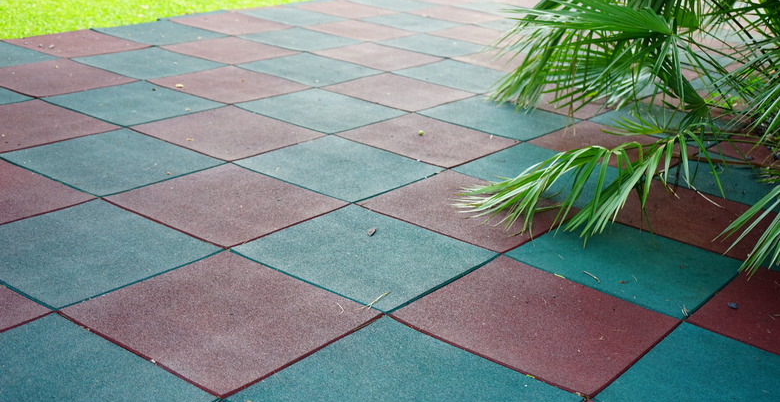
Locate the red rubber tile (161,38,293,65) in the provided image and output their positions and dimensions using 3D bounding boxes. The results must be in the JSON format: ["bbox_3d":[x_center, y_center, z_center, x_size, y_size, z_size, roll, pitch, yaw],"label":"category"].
[{"bbox_3d":[-0.784,-0.735,4.614,0.500,0.030,0.500,17,24,31],"label":"red rubber tile"}]

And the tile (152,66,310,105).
[{"bbox_3d":[-0.664,-0.479,3.912,0.500,0.030,0.500,18,24,33],"label":"tile"}]

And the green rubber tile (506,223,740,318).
[{"bbox_3d":[0.637,0.163,2.496,0.500,0.030,0.500,18,24,32],"label":"green rubber tile"}]

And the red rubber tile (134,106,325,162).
[{"bbox_3d":[-0.562,-0.234,3.303,0.500,0.030,0.500,18,24,32],"label":"red rubber tile"}]

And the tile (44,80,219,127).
[{"bbox_3d":[-0.963,-0.362,3.531,0.500,0.030,0.500,18,24,33],"label":"tile"}]

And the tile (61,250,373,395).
[{"bbox_3d":[-0.358,0.255,2.020,0.500,0.030,0.500,19,24,33],"label":"tile"}]

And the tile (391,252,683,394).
[{"bbox_3d":[0.338,0.276,2.120,0.500,0.030,0.500,18,24,32],"label":"tile"}]

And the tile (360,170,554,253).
[{"bbox_3d":[0.239,0.029,2.716,0.500,0.030,0.500,18,24,33],"label":"tile"}]

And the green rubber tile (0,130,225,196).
[{"bbox_3d":[-0.856,-0.118,2.920,0.500,0.030,0.500,18,24,32],"label":"green rubber tile"}]

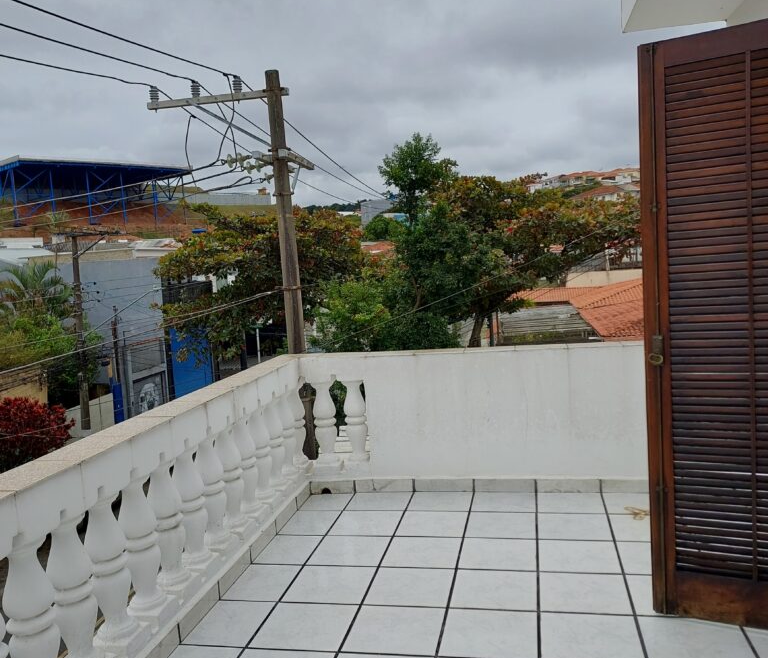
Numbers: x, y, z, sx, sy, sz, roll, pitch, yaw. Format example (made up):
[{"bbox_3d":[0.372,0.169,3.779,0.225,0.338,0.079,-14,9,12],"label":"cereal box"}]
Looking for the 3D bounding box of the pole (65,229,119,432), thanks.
[{"bbox_3d":[-11.163,0.118,32.500,2.200,7.900,0.500,-2,5,10],"label":"pole"}]

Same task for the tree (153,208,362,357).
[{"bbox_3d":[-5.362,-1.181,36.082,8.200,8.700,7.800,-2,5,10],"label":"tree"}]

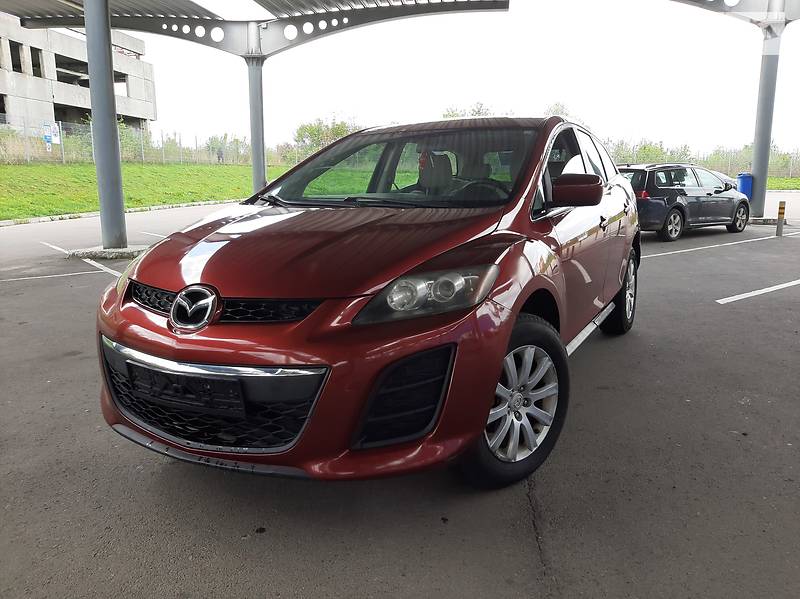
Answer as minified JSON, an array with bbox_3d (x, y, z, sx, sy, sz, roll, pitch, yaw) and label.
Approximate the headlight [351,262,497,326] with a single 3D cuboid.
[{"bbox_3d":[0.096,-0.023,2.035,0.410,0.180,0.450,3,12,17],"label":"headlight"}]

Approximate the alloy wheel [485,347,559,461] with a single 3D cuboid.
[{"bbox_3d":[0.456,0.414,2.489,0.480,0.480,0.180,-10,15,-40],"label":"alloy wheel"}]

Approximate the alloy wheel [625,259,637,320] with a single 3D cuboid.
[{"bbox_3d":[1.764,-0.079,4.774,0.180,0.480,0.480,6,13,29],"label":"alloy wheel"}]

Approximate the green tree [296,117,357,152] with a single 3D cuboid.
[{"bbox_3d":[-5.715,-12.630,48.000,5.500,3.900,4.800,-1,11,0],"label":"green tree"}]

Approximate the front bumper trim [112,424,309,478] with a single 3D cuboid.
[{"bbox_3d":[-0.703,0.528,2.093,0.950,0.080,0.120,6,13,29],"label":"front bumper trim"}]

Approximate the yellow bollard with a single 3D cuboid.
[{"bbox_3d":[8.006,-1.698,12.628,0.115,0.713,0.115,0,11,0],"label":"yellow bollard"}]

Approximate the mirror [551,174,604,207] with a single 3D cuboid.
[{"bbox_3d":[0.824,-0.505,2.784,0.230,0.155,0.150,6,13,29],"label":"mirror"}]

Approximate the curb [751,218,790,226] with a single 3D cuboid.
[{"bbox_3d":[9.443,-2.165,16.311,1.500,0.140,1.200,3,12,15],"label":"curb"}]

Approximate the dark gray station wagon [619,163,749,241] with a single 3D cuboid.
[{"bbox_3d":[5.885,-2.150,13.000,4.560,1.490,1.800,-9,14,-35],"label":"dark gray station wagon"}]

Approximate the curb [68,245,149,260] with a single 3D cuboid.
[{"bbox_3d":[-4.931,-0.836,10.528,1.100,0.130,1.250,2,11,13],"label":"curb"}]

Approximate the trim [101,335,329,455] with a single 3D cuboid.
[{"bbox_3d":[-0.710,0.339,2.046,1.070,0.340,0.150,6,13,29],"label":"trim"}]

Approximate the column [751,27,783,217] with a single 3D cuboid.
[{"bbox_3d":[9.539,-4.540,15.638,0.420,4.800,0.420,2,11,13],"label":"column"}]

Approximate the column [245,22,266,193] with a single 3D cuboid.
[{"bbox_3d":[-4.132,-5.077,17.330,0.370,5.450,0.370,1,12,6],"label":"column"}]

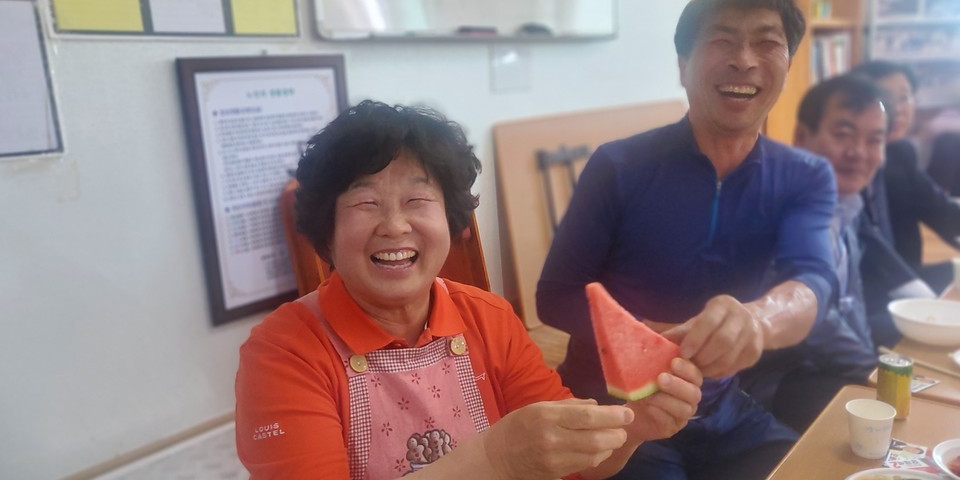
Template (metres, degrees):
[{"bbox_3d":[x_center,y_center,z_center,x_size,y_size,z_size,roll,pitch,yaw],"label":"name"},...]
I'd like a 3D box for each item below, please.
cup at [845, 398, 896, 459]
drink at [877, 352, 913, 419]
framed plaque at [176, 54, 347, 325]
[{"bbox_3d":[0.627,0.307,1.162,0.071,0.074,0.071,-3,13,1],"label":"cup"},{"bbox_3d":[0.731,0.261,1.274,0.053,0.104,0.053,-3,13,0],"label":"drink"},{"bbox_3d":[-0.537,-0.153,1.985,0.025,0.684,0.490,10,18,44],"label":"framed plaque"}]

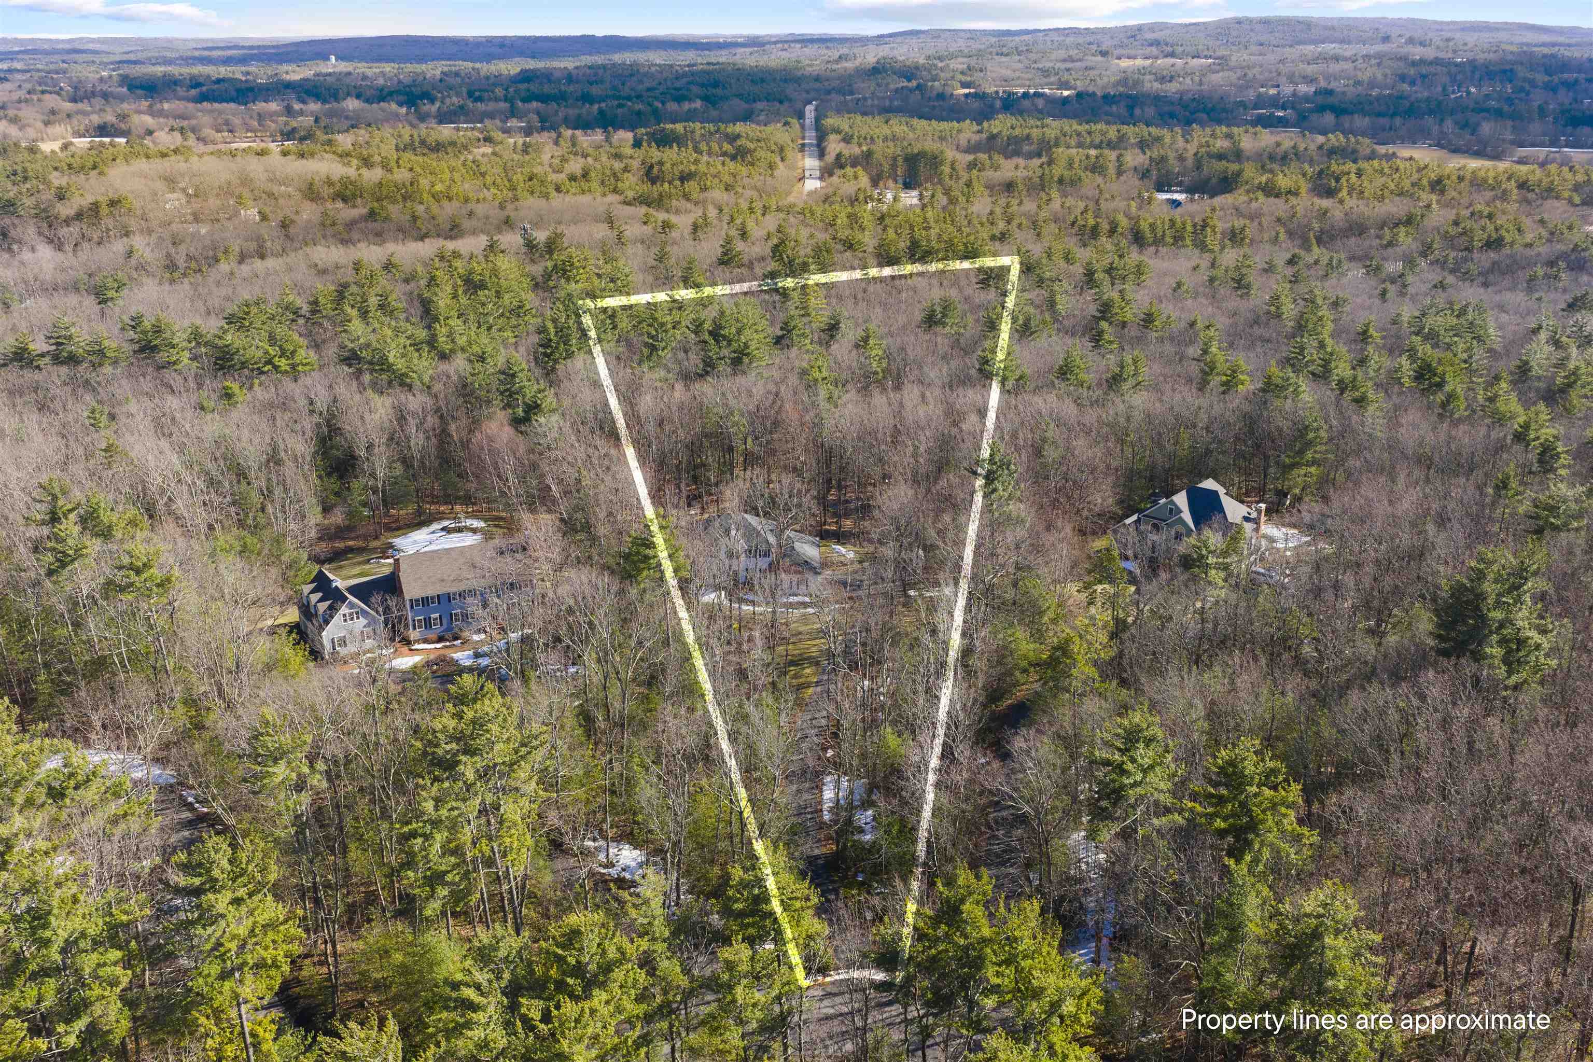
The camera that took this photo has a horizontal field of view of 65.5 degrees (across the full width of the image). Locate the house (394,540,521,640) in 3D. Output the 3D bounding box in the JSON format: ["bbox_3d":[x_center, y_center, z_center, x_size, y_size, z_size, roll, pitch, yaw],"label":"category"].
[{"bbox_3d":[-40.667,6.262,149.406,13.700,9.100,9.100,-8,23,-20],"label":"house"}]

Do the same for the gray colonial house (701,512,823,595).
[{"bbox_3d":[-4.104,2.126,158.004,13.000,8.600,9.500,11,24,26],"label":"gray colonial house"}]

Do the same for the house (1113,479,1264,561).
[{"bbox_3d":[52.663,-2.397,165.013,16.500,10.000,13.000,11,24,25],"label":"house"}]

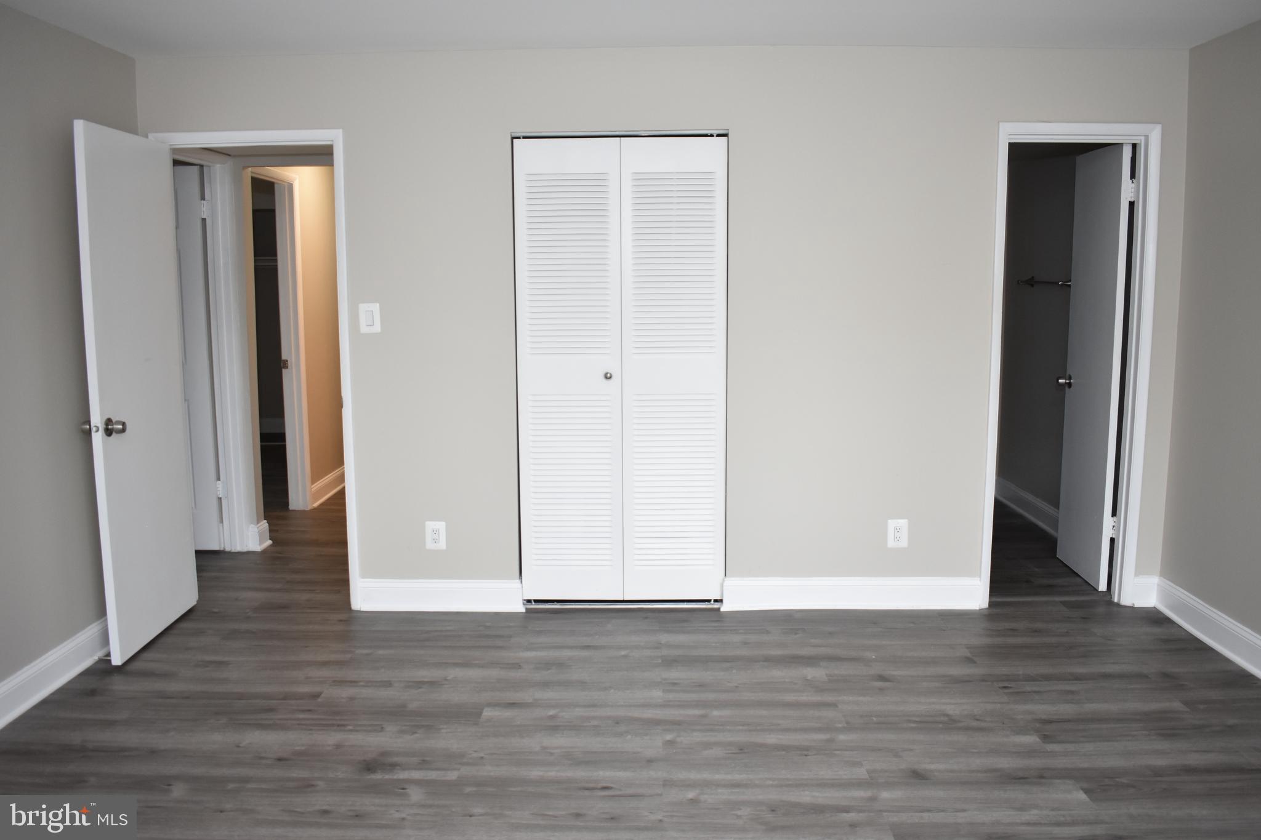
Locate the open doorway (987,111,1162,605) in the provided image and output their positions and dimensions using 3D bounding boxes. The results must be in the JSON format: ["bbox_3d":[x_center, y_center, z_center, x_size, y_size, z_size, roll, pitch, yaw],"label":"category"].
[{"bbox_3d":[1.903,-0.209,4.162,0.680,2.113,0.140,0,7,1],"label":"open doorway"}]

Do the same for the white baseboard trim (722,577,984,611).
[{"bbox_3d":[0.990,0.777,4.217,1.152,0.147,0.022,0,7,1],"label":"white baseboard trim"}]

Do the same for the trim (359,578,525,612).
[{"bbox_3d":[-0.846,0.784,4.234,0.733,0.144,0.022,0,7,1],"label":"trim"}]

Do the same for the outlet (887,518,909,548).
[{"bbox_3d":[1.187,0.506,4.190,0.090,0.127,0.010,0,7,1],"label":"outlet"}]

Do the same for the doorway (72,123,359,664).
[{"bbox_3d":[-1.629,-0.147,3.822,0.815,2.094,0.780,0,7,1],"label":"doorway"}]

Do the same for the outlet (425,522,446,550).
[{"bbox_3d":[-0.866,0.517,4.209,0.089,0.126,0.010,0,7,1],"label":"outlet"}]

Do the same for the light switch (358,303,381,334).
[{"bbox_3d":[-1.130,-0.441,4.101,0.088,0.128,0.010,0,7,1],"label":"light switch"}]

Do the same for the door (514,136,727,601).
[{"bbox_3d":[-0.032,-0.197,4.143,0.910,2.023,0.035,0,7,1],"label":"door"}]

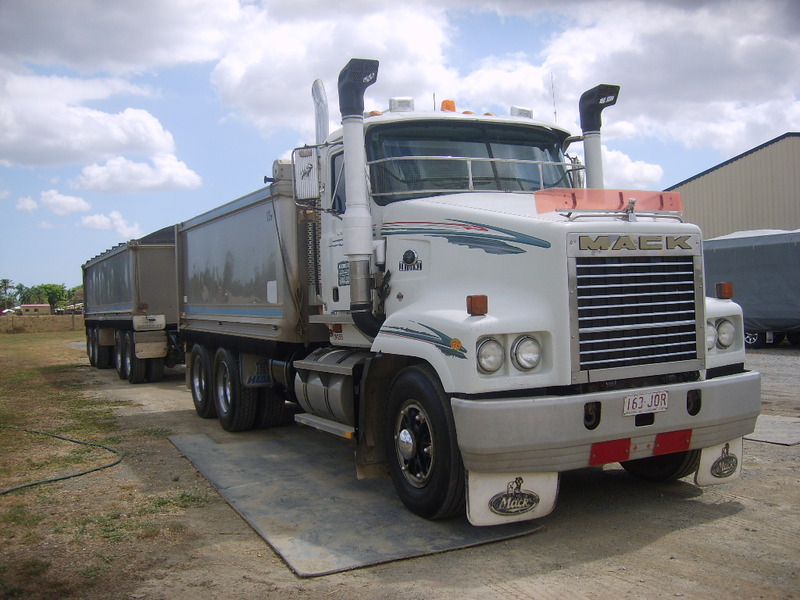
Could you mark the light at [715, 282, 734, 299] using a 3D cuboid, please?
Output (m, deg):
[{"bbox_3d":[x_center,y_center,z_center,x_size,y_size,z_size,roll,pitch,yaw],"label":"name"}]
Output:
[{"bbox_3d":[2.324,-0.061,5.788,0.115,0.118,0.060,-3,1,-27],"label":"light"}]

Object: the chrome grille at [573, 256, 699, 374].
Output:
[{"bbox_3d":[1.497,0.065,5.110,1.020,0.710,0.100,-3,1,-27],"label":"chrome grille"}]

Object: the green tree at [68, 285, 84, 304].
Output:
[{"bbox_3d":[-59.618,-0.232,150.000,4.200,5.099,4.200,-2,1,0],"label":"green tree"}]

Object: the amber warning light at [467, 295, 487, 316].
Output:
[{"bbox_3d":[0.467,0.039,4.824,0.115,0.120,0.060,-3,1,-27],"label":"amber warning light"}]

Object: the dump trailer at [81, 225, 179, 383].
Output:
[{"bbox_3d":[-5.412,0.069,18.424,2.500,2.900,7.900,-3,1,-27],"label":"dump trailer"}]

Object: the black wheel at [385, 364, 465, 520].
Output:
[{"bbox_3d":[0.183,0.982,5.606,0.290,1.050,1.050,-3,1,-25],"label":"black wheel"}]

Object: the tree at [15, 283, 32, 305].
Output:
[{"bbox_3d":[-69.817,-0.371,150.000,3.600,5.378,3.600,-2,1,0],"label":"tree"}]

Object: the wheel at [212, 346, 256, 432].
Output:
[{"bbox_3d":[-1.960,1.021,9.527,0.290,1.035,1.035,-3,1,-27],"label":"wheel"}]

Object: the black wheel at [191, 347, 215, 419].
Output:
[{"bbox_3d":[-2.562,1.028,10.687,0.290,1.035,1.035,-3,1,-27],"label":"black wheel"}]

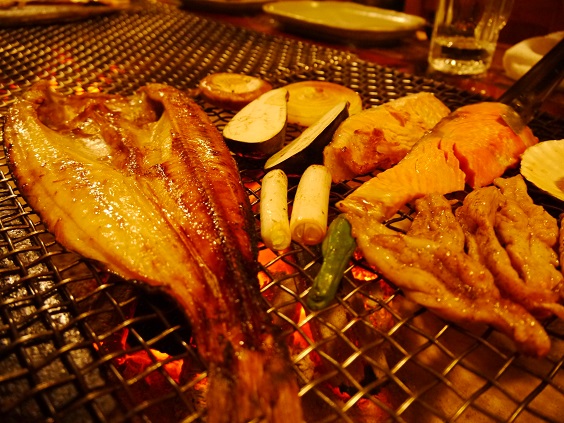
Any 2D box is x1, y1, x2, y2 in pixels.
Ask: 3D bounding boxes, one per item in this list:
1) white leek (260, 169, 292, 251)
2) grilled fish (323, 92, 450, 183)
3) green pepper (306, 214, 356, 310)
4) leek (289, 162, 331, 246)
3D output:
[{"bbox_3d":[-0.003,-0.003,0.245,0.015,0.015,0.060,-1,32,-1],"label":"white leek"},{"bbox_3d":[0.076,-0.053,0.315,0.037,0.026,0.110,28,41,37],"label":"grilled fish"},{"bbox_3d":[0.023,0.021,0.209,0.015,0.013,0.059,9,33,14],"label":"green pepper"},{"bbox_3d":[0.017,-0.005,0.246,0.017,0.017,0.056,4,32,7],"label":"leek"}]

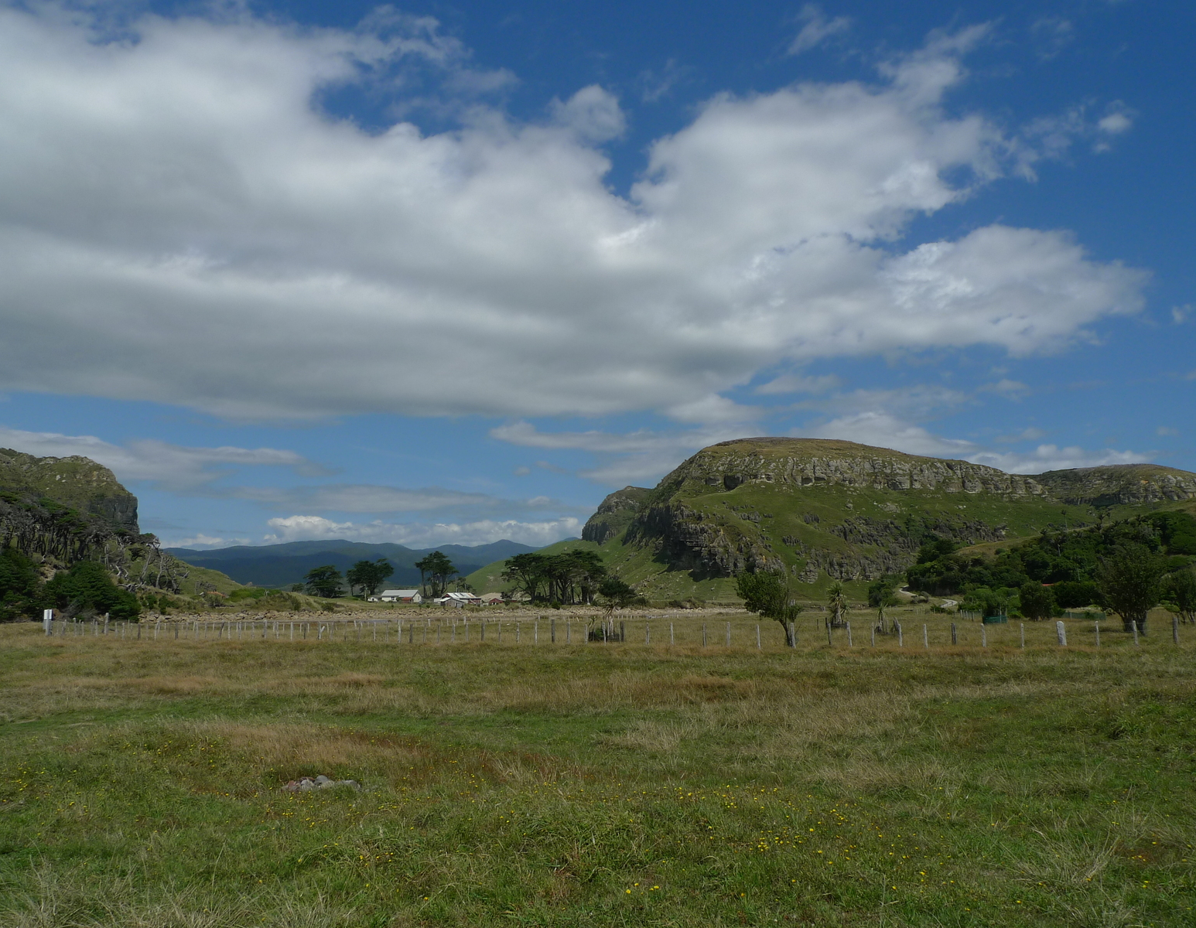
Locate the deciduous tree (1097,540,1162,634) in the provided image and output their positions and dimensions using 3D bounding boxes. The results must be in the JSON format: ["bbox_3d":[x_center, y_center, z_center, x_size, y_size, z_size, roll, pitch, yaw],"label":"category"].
[{"bbox_3d":[31.634,7.384,51.000,3.700,5.300,3.600,-6,-11,31],"label":"deciduous tree"}]

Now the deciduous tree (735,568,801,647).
[{"bbox_3d":[7.139,6.024,36.000,2.750,3.200,2.500,-2,-10,11],"label":"deciduous tree"}]

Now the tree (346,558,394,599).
[{"bbox_3d":[-90.411,45.397,340.000,18.000,16.500,16.000,3,-10,-15],"label":"tree"}]

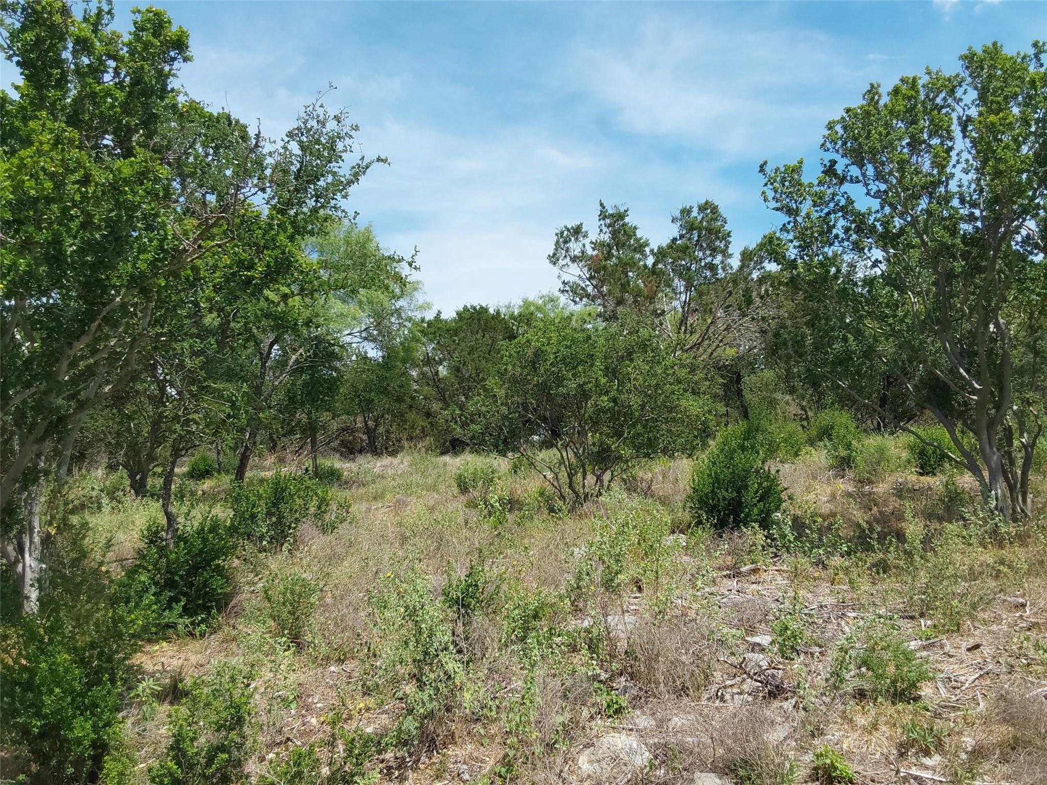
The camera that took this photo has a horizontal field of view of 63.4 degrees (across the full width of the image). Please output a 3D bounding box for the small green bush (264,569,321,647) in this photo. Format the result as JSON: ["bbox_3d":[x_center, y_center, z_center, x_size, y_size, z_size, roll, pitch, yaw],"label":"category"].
[{"bbox_3d":[-1.451,1.359,5.300,0.358,0.481,0.340,0,0,0],"label":"small green bush"}]

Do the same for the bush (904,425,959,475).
[{"bbox_3d":[7.333,1.028,15.200,0.940,0.925,0.846,0,0,0],"label":"bush"}]

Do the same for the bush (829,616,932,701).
[{"bbox_3d":[1.857,1.392,4.400,0.531,0.433,0.505,0,0,0],"label":"bush"}]

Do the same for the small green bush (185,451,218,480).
[{"bbox_3d":[-6.081,1.391,16.000,0.618,0.572,0.587,0,0,0],"label":"small green bush"}]

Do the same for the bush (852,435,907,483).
[{"bbox_3d":[5.882,1.095,14.000,0.906,0.798,0.815,0,0,0],"label":"bush"}]

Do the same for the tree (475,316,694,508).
[{"bbox_3d":[0.922,0.267,11.500,3.099,2.610,2.944,0,0,0],"label":"tree"}]

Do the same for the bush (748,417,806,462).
[{"bbox_3d":[4.940,0.916,16.500,1.131,0.861,1.018,0,0,0],"label":"bush"}]

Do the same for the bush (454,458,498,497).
[{"bbox_3d":[-0.724,1.263,12.700,0.675,0.576,0.641,0,0,0],"label":"bush"}]

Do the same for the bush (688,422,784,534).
[{"bbox_3d":[2.431,0.960,9.700,1.105,1.274,1.050,0,0,0],"label":"bush"}]

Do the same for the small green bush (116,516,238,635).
[{"bbox_3d":[-2.370,1.246,5.800,0.823,0.818,0.782,0,0,0],"label":"small green bush"}]

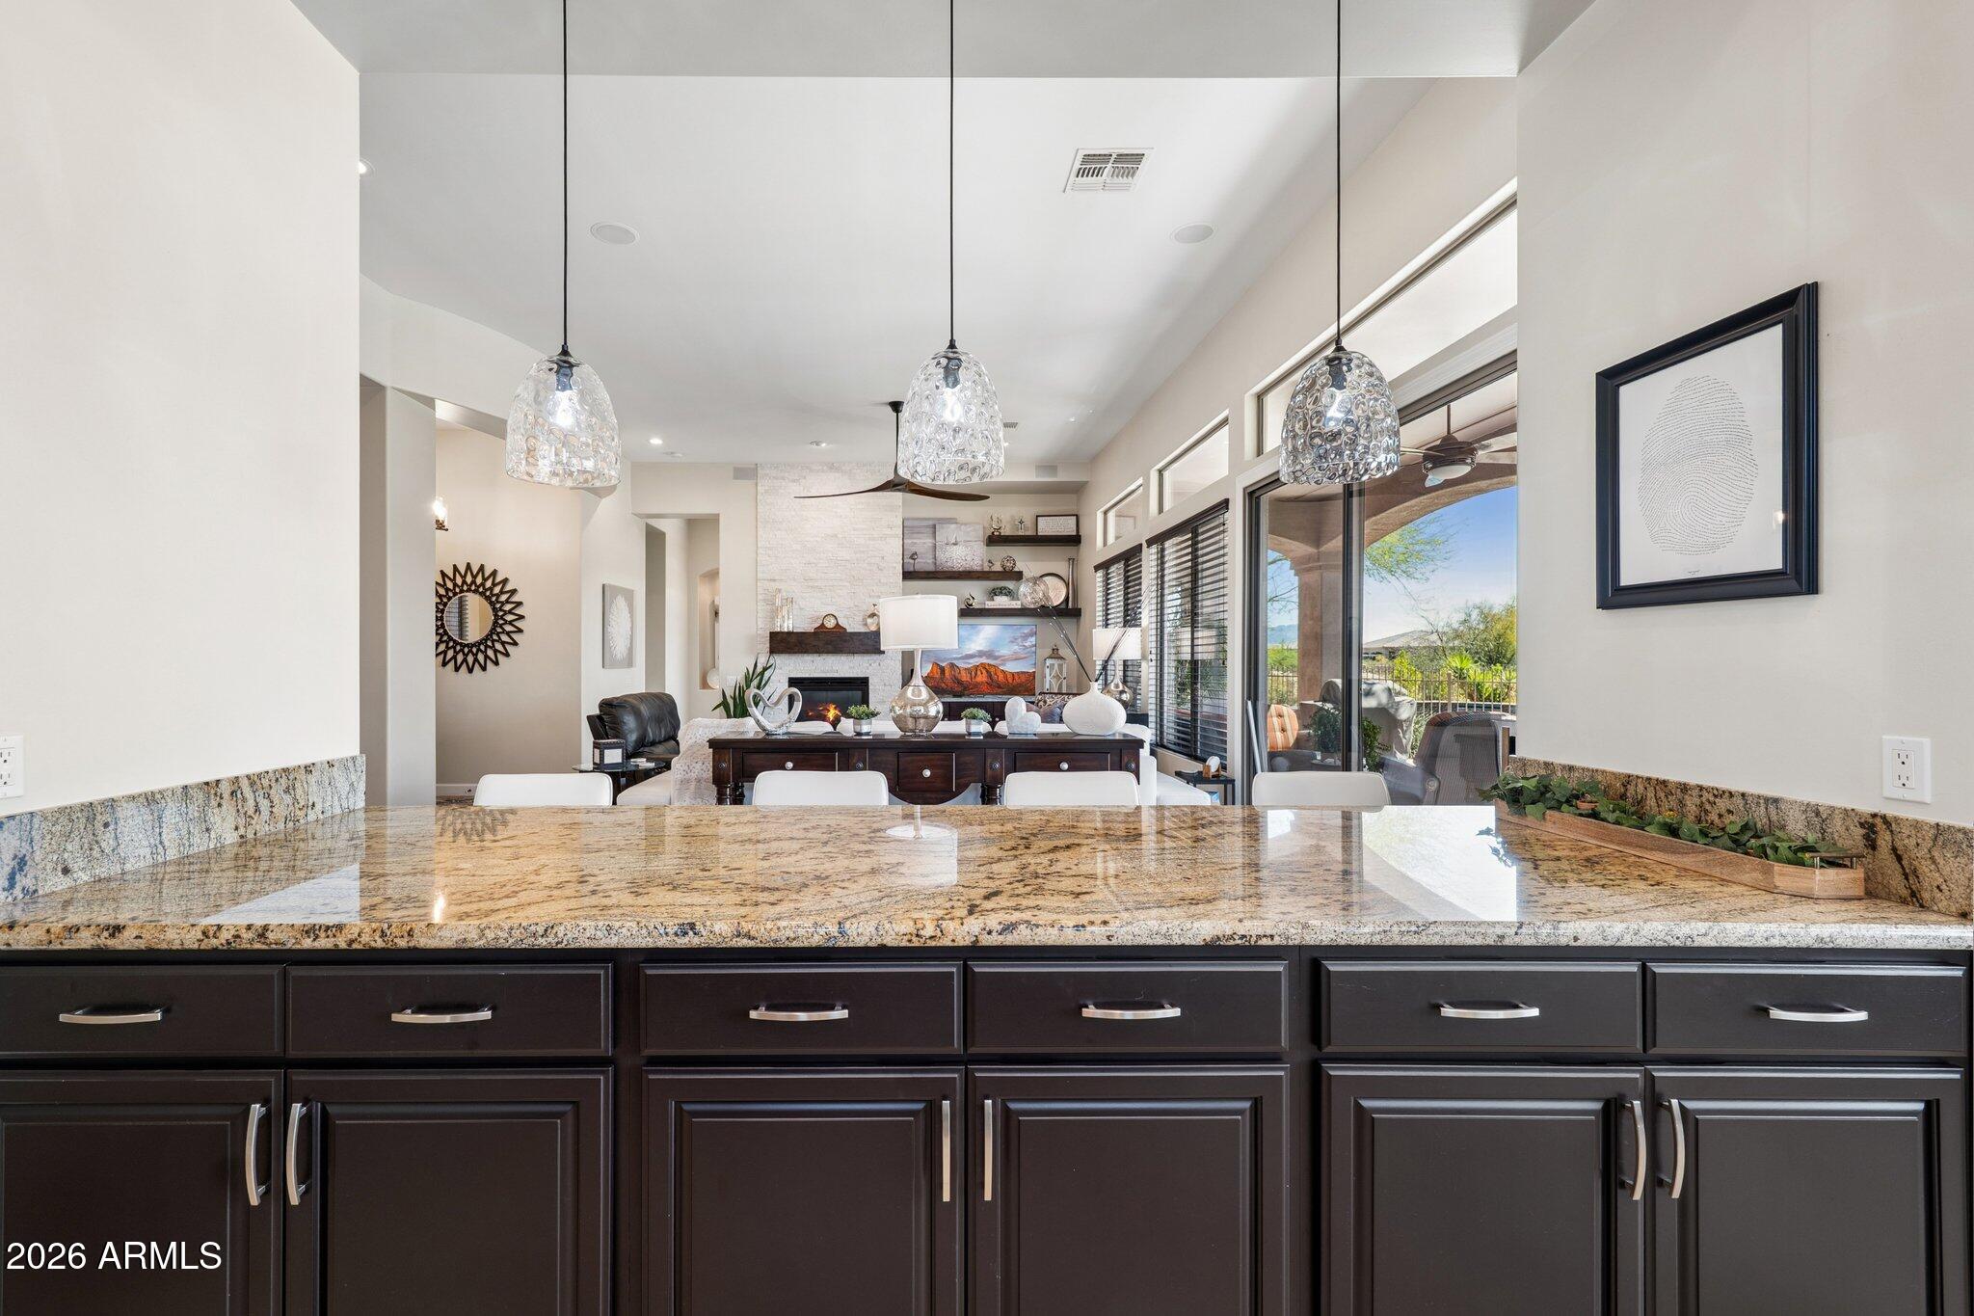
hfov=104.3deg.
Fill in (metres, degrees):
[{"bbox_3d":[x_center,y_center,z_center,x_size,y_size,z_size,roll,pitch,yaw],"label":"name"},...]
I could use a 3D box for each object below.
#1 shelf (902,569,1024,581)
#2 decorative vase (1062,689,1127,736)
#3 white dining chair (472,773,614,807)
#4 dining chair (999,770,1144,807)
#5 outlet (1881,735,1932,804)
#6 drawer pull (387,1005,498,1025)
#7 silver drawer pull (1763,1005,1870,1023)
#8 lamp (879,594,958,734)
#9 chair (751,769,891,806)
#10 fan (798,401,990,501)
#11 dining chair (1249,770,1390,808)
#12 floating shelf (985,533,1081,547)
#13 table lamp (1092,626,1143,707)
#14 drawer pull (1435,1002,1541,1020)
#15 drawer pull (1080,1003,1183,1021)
[{"bbox_3d":[-0.300,-1.024,9.620,1.480,0.105,0.270,0,0,0],"label":"shelf"},{"bbox_3d":[0.606,0.285,4.290,0.358,0.292,0.358,0,0,0],"label":"decorative vase"},{"bbox_3d":[-1.500,0.870,2.440,0.470,0.975,0.510,0,0,-2],"label":"white dining chair"},{"bbox_3d":[0.292,0.864,2.330,0.465,0.980,0.500,0,0,0],"label":"dining chair"},{"bbox_3d":[1.645,0.199,1.373,0.007,0.115,0.071,0,0,-5],"label":"outlet"},{"bbox_3d":[-0.908,0.601,1.289,0.164,0.013,0.034,0,0,0],"label":"drawer pull"},{"bbox_3d":[1.372,0.592,1.280,0.164,0.014,0.036,0,0,0],"label":"silver drawer pull"},{"bbox_3d":[-0.371,0.029,4.200,0.430,0.762,0.430,0,0,0],"label":"lamp"},{"bbox_3d":[-0.552,0.870,2.440,0.470,0.975,0.510,0,0,-2],"label":"chair"},{"bbox_3d":[-0.840,-1.890,6.820,1.900,0.800,1.750,0,0,0],"label":"fan"},{"bbox_3d":[1.118,0.864,2.330,0.465,0.980,0.500,0,0,0],"label":"dining chair"},{"bbox_3d":[0.588,-1.445,9.500,1.130,0.097,0.250,0,0,-2],"label":"floating shelf"},{"bbox_3d":[1.168,0.090,6.850,0.435,0.785,0.435,0,0,0],"label":"table lamp"},{"bbox_3d":[0.831,0.586,1.280,0.164,0.014,0.036,0,0,0],"label":"drawer pull"},{"bbox_3d":[0.242,0.595,1.289,0.164,0.013,0.034,0,0,0],"label":"drawer pull"}]

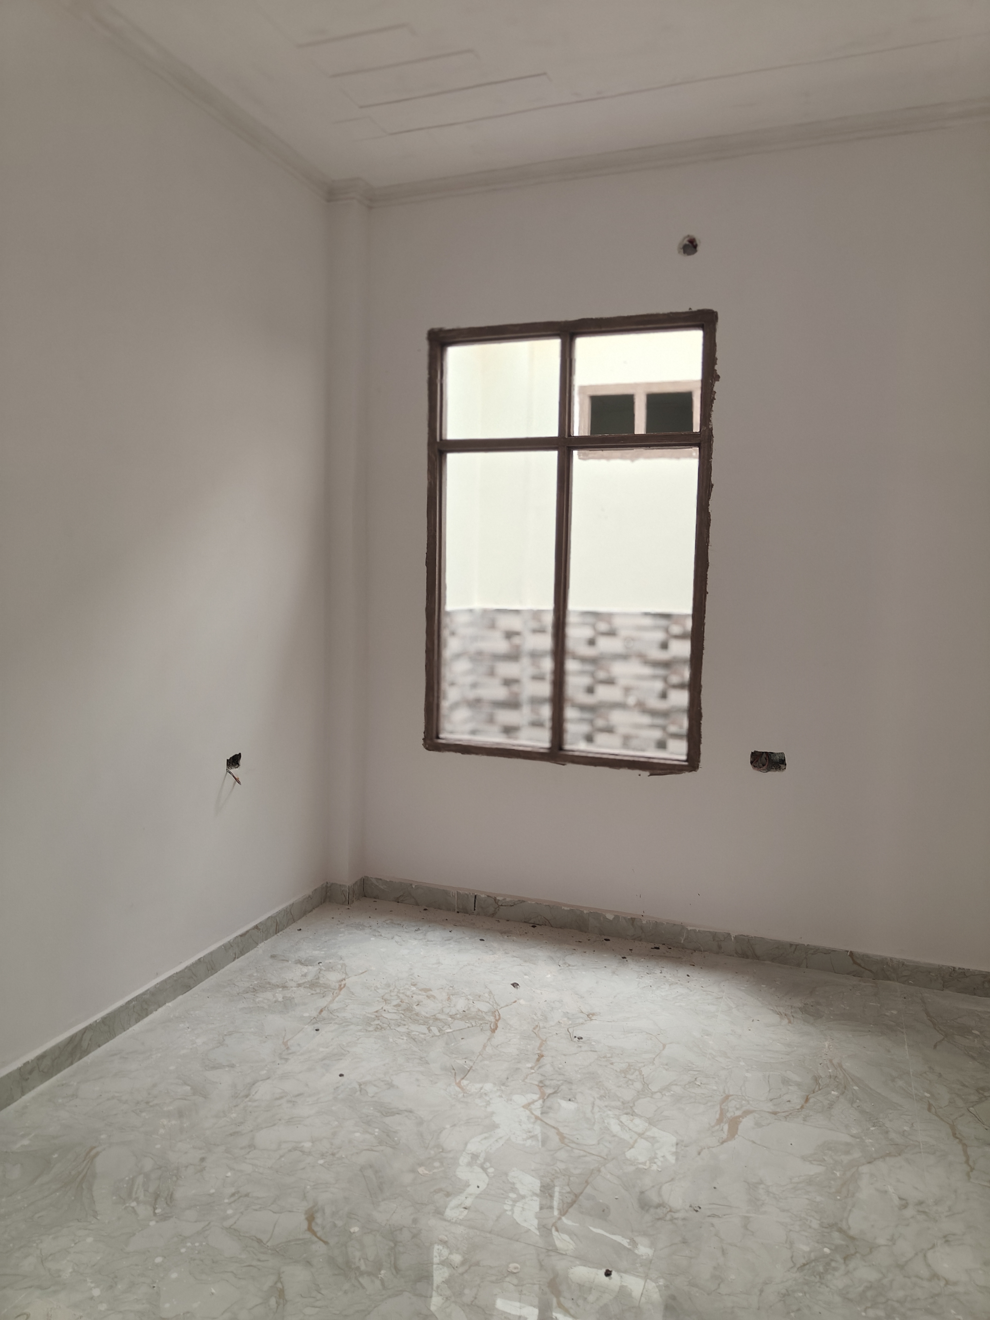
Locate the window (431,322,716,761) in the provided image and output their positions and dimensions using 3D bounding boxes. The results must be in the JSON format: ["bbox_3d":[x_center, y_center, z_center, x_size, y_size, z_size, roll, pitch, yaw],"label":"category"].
[{"bbox_3d":[0.278,-0.481,3.820,1.198,1.788,0.080,3,6,20],"label":"window"}]

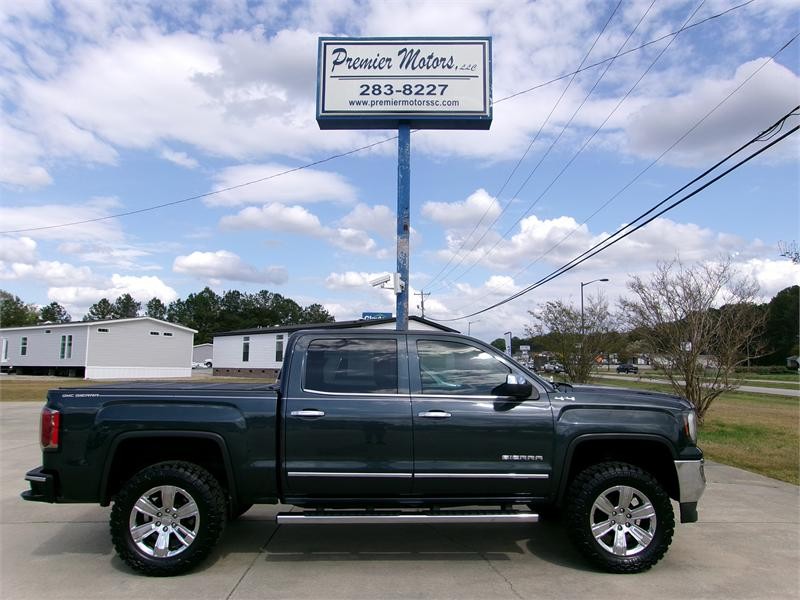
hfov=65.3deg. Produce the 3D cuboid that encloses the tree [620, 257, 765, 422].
[{"bbox_3d":[8.396,1.071,17.699,4.003,4.676,3.683,1,-6,0],"label":"tree"}]

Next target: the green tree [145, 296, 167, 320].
[{"bbox_3d":[-43.398,6.109,109.931,3.901,13.534,3.901,0,-6,0],"label":"green tree"}]

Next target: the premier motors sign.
[{"bbox_3d":[0.075,-3.127,9.050,2.490,1.223,0.381,1,-6,0],"label":"premier motors sign"}]

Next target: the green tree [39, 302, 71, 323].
[{"bbox_3d":[-64.064,6.807,114.887,6.487,12.768,6.487,1,-6,0],"label":"green tree"}]

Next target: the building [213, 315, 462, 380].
[{"bbox_3d":[-6.457,4.338,52.639,9.500,4.642,21.500,6,-9,-43],"label":"building"}]

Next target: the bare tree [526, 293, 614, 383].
[{"bbox_3d":[9.610,2.479,34.939,4.970,5.838,4.722,0,-6,0],"label":"bare tree"}]

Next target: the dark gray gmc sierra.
[{"bbox_3d":[-0.197,1.293,5.975,5.860,1.990,2.100,1,-6,-3],"label":"dark gray gmc sierra"}]

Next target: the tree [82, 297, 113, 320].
[{"bbox_3d":[-53.481,6.251,109.909,5.671,13.106,5.671,0,-6,0],"label":"tree"}]

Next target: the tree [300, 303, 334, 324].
[{"bbox_3d":[-15.326,7.011,114.885,6.297,13.168,6.297,0,-6,0],"label":"tree"}]

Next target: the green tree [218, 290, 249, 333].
[{"bbox_3d":[-28.297,5.385,105.022,5.553,14.079,5.553,1,-6,0],"label":"green tree"}]

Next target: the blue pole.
[{"bbox_3d":[0.043,-0.006,9.000,0.165,5.232,0.165,0,-6,0],"label":"blue pole"}]

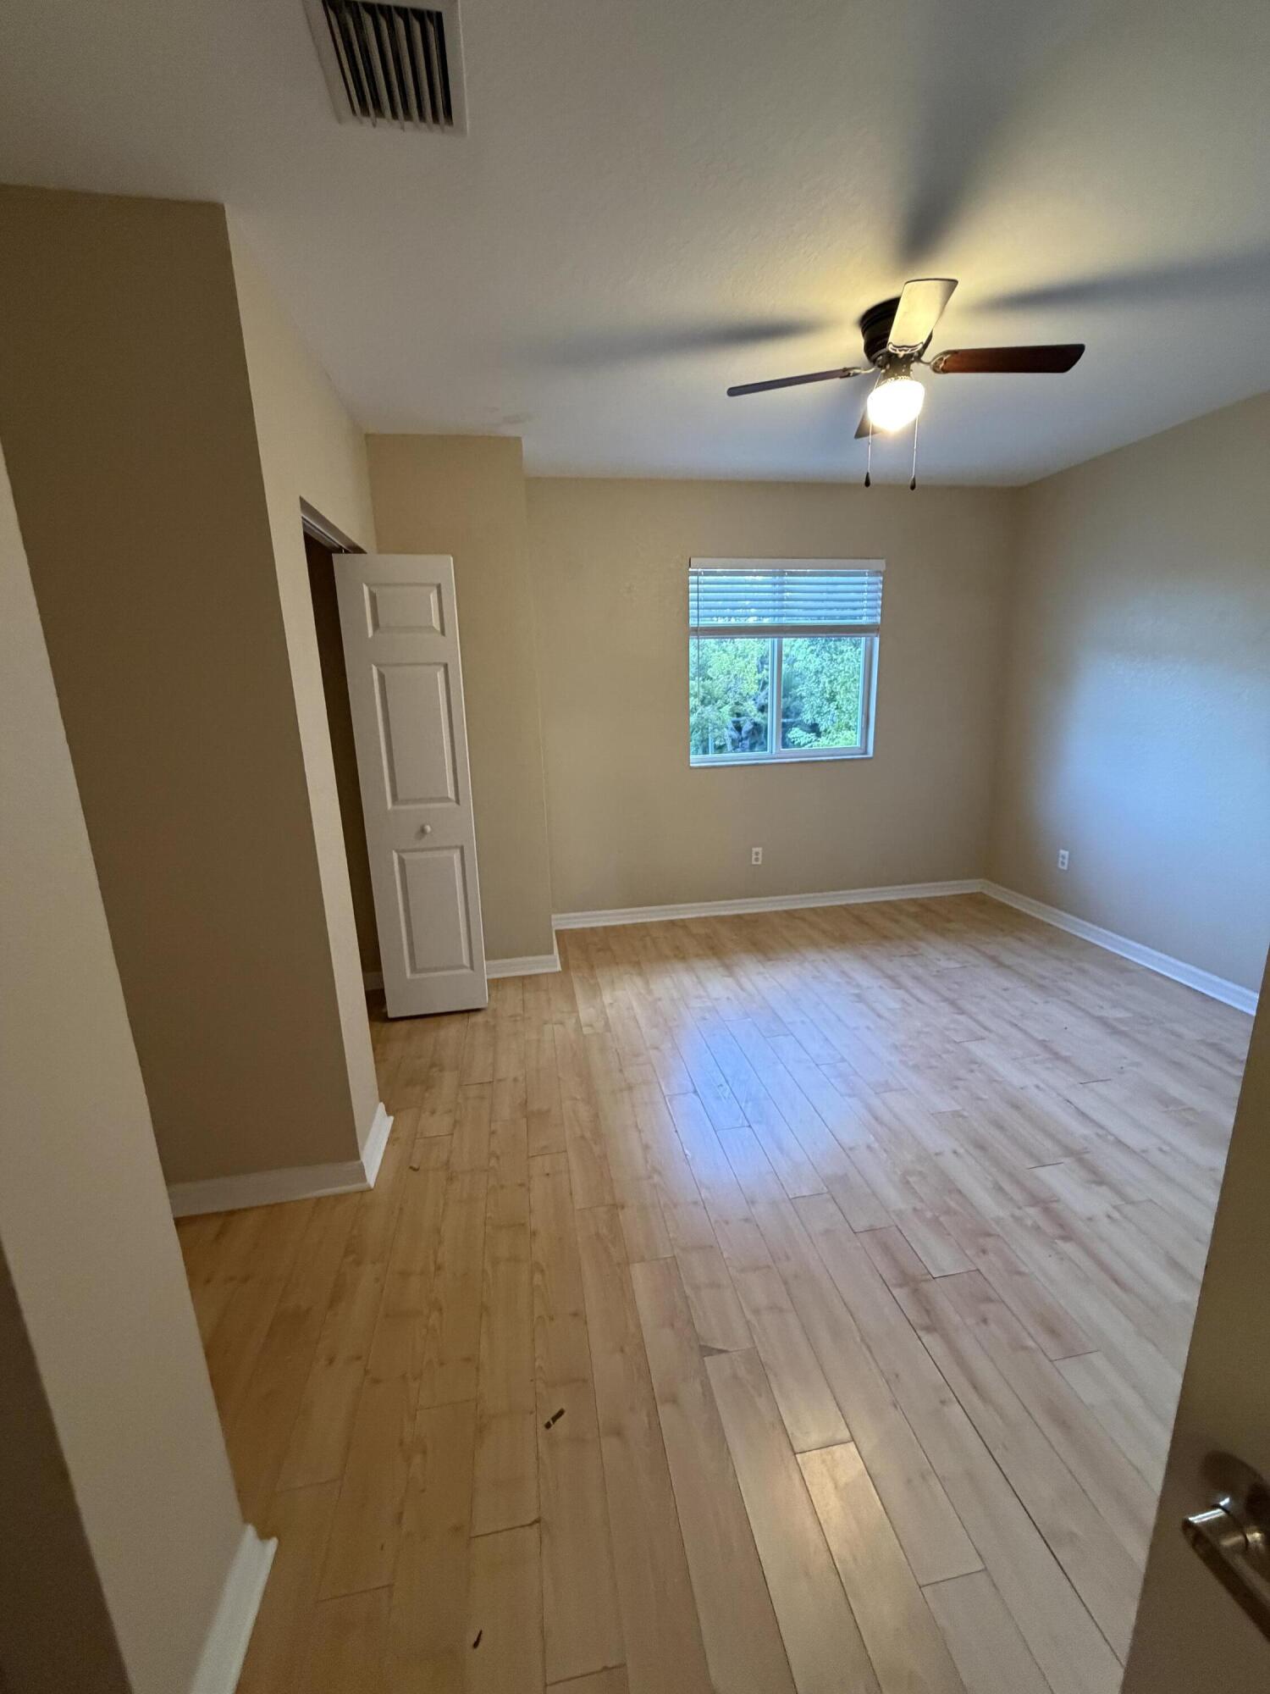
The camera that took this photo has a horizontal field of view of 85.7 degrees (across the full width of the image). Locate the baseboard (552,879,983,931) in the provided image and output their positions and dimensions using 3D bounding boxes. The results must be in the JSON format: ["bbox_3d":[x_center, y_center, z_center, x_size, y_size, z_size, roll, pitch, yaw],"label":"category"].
[{"bbox_3d":[0.947,0.368,4.508,2.959,0.097,0.018,-4,14,-9],"label":"baseboard"}]

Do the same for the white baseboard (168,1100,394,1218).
[{"bbox_3d":[-1.129,0.992,2.222,0.588,0.100,0.342,-4,14,-9],"label":"white baseboard"}]

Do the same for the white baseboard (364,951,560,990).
[{"bbox_3d":[-0.886,0.651,3.579,0.988,0.095,0.018,-4,14,-9],"label":"white baseboard"}]

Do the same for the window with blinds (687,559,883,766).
[{"bbox_3d":[0.916,-1.113,4.176,1.210,1.188,0.090,-4,14,-9],"label":"window with blinds"}]

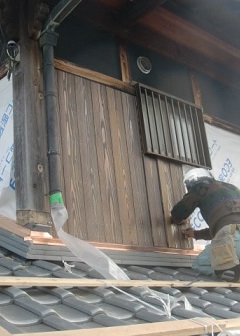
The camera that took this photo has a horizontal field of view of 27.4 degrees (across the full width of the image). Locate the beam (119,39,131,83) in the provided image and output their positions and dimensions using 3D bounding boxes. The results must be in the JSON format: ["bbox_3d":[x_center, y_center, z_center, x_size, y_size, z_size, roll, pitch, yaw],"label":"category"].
[{"bbox_3d":[0.048,-0.962,4.404,0.080,0.463,0.060,12,-26,-40],"label":"beam"}]

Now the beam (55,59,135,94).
[{"bbox_3d":[-0.193,-0.742,4.057,0.900,0.090,0.070,12,-26,-40],"label":"beam"}]

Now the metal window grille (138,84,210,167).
[{"bbox_3d":[0.509,-0.347,4.512,0.870,0.655,0.060,12,-26,-40],"label":"metal window grille"}]

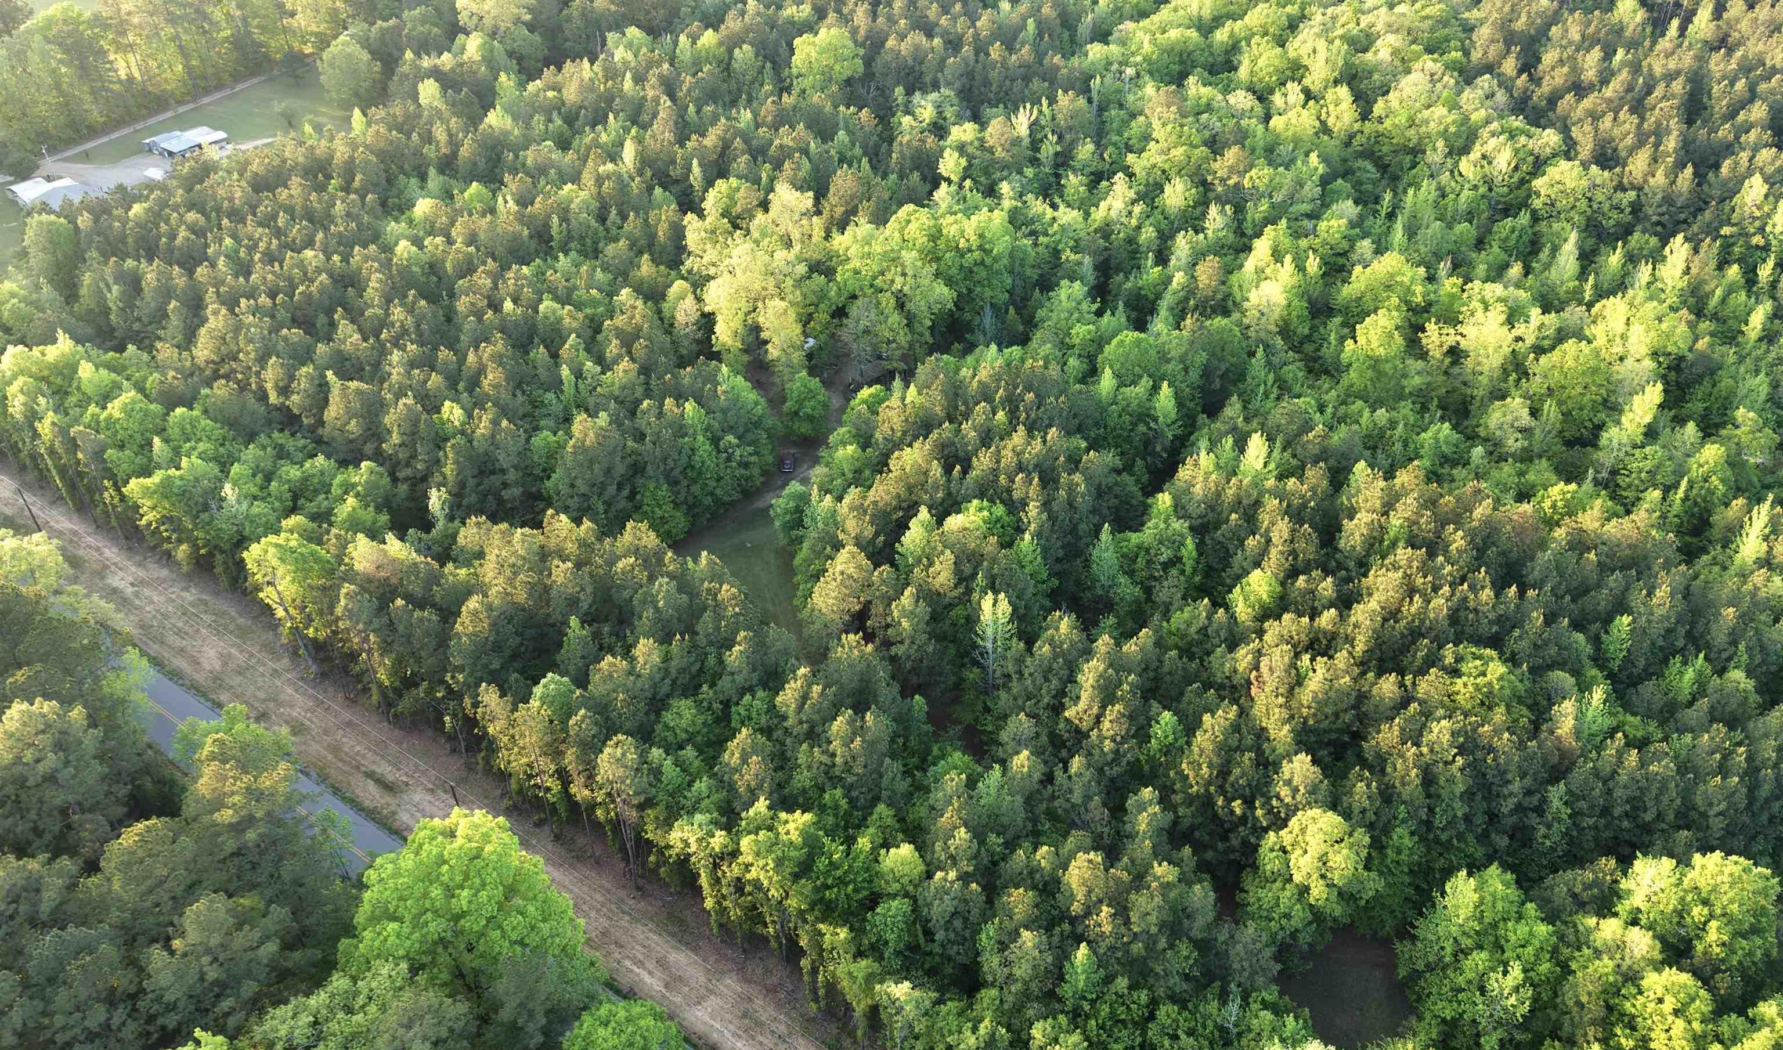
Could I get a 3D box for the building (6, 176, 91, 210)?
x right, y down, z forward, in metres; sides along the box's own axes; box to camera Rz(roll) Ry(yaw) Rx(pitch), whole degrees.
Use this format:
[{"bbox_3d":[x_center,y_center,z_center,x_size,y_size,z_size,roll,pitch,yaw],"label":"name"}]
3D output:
[{"bbox_3d":[-188.702,-74.730,277.161,16.700,4.200,12.000,25,44,29],"label":"building"}]

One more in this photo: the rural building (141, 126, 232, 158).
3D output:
[{"bbox_3d":[-171.955,-93.203,301.476,12.700,3.800,15.500,25,44,29],"label":"rural building"}]

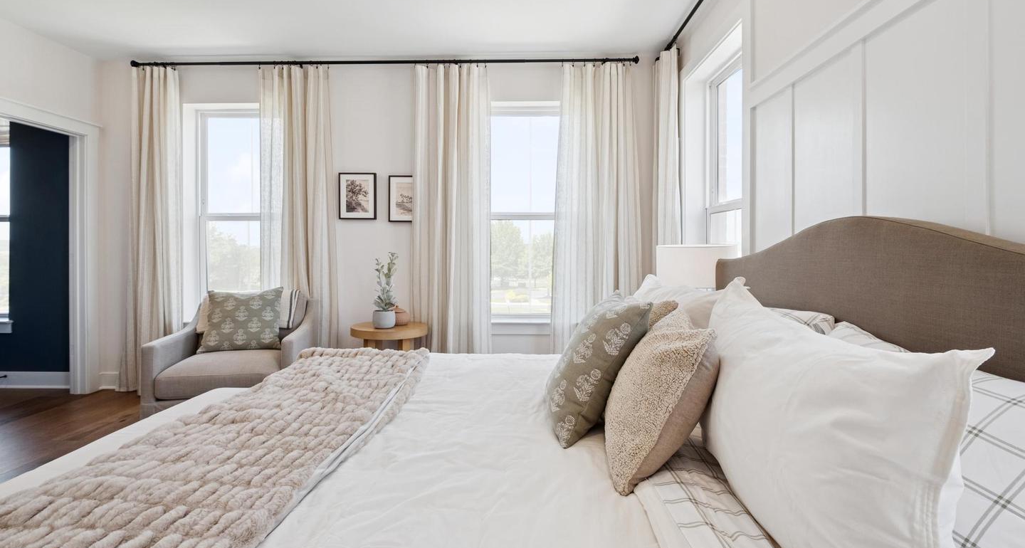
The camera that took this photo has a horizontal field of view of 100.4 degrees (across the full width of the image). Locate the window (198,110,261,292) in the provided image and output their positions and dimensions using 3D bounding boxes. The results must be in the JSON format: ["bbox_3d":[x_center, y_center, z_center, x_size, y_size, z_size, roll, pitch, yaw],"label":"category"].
[{"bbox_3d":[-2.287,-0.507,3.656,0.840,1.830,0.120,0,1,1],"label":"window"}]

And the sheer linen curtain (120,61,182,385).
[{"bbox_3d":[-2.909,-0.360,3.428,0.490,2.620,0.140,0,1,1],"label":"sheer linen curtain"}]

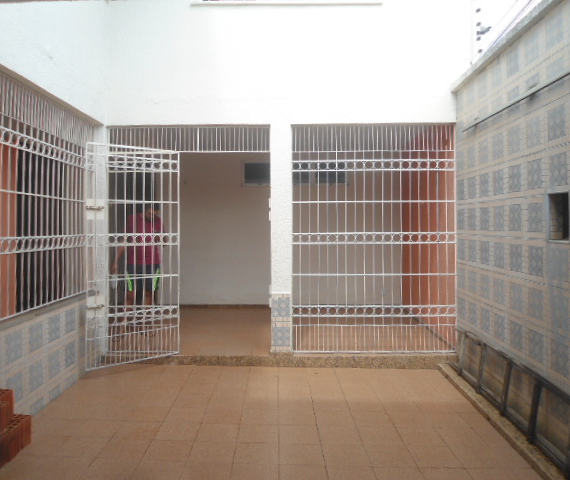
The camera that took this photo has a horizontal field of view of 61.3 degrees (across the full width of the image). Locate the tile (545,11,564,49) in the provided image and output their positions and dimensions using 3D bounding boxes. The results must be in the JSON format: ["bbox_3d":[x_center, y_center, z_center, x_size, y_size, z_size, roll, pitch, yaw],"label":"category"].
[{"bbox_3d":[1.810,-1.407,3.229,0.010,0.213,0.213,0,2,1],"label":"tile"}]

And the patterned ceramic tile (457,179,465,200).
[{"bbox_3d":[1.890,-0.541,5.146,0.010,0.213,0.213,0,2,1],"label":"patterned ceramic tile"}]

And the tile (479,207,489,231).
[{"bbox_3d":[1.929,-0.204,4.630,0.010,0.218,0.218,0,2,1],"label":"tile"}]

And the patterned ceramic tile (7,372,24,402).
[{"bbox_3d":[-1.968,1.073,3.496,0.012,0.207,0.213,0,2,0],"label":"patterned ceramic tile"}]

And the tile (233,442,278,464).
[{"bbox_3d":[-0.184,1.443,3.251,0.298,0.010,0.298,2,2,-1],"label":"tile"}]

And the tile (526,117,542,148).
[{"bbox_3d":[1.825,-0.786,3.517,0.010,0.207,0.207,0,1,1],"label":"tile"}]

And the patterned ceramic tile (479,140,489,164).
[{"bbox_3d":[1.841,-0.806,4.426,0.010,0.207,0.207,0,1,1],"label":"patterned ceramic tile"}]

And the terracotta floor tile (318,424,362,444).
[{"bbox_3d":[0.406,1.448,3.579,0.298,0.010,0.298,1,2,-1],"label":"terracotta floor tile"}]

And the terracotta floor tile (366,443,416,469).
[{"bbox_3d":[0.713,1.472,3.266,0.298,0.010,0.298,2,2,-1],"label":"terracotta floor tile"}]

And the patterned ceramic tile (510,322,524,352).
[{"bbox_3d":[1.920,0.790,3.976,0.010,0.218,0.218,0,2,1],"label":"patterned ceramic tile"}]

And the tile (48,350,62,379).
[{"bbox_3d":[-1.995,1.075,4.150,0.010,0.205,0.205,0,2,-1],"label":"tile"}]

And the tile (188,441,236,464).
[{"bbox_3d":[-0.479,1.413,3.201,0.295,0.010,0.295,1,2,-1],"label":"tile"}]

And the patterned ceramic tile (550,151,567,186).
[{"bbox_3d":[1.806,-0.459,3.159,0.012,0.207,0.210,-1,2,1],"label":"patterned ceramic tile"}]

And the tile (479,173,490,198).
[{"bbox_3d":[1.792,-0.495,4.332,0.010,0.203,0.203,0,1,1],"label":"tile"}]

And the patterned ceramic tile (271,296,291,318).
[{"bbox_3d":[-0.038,0.743,5.288,0.208,0.212,0.010,0,2,0],"label":"patterned ceramic tile"}]

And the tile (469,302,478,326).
[{"bbox_3d":[1.817,0.715,4.640,0.010,0.203,0.203,0,1,1],"label":"tile"}]

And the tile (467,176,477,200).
[{"bbox_3d":[1.847,-0.506,4.727,0.010,0.207,0.207,0,1,1],"label":"tile"}]

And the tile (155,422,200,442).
[{"bbox_3d":[-0.791,1.423,3.546,0.300,0.010,0.300,0,2,-1],"label":"tile"}]

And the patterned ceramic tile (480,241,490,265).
[{"bbox_3d":[1.931,0.120,4.632,0.010,0.218,0.218,0,2,1],"label":"patterned ceramic tile"}]

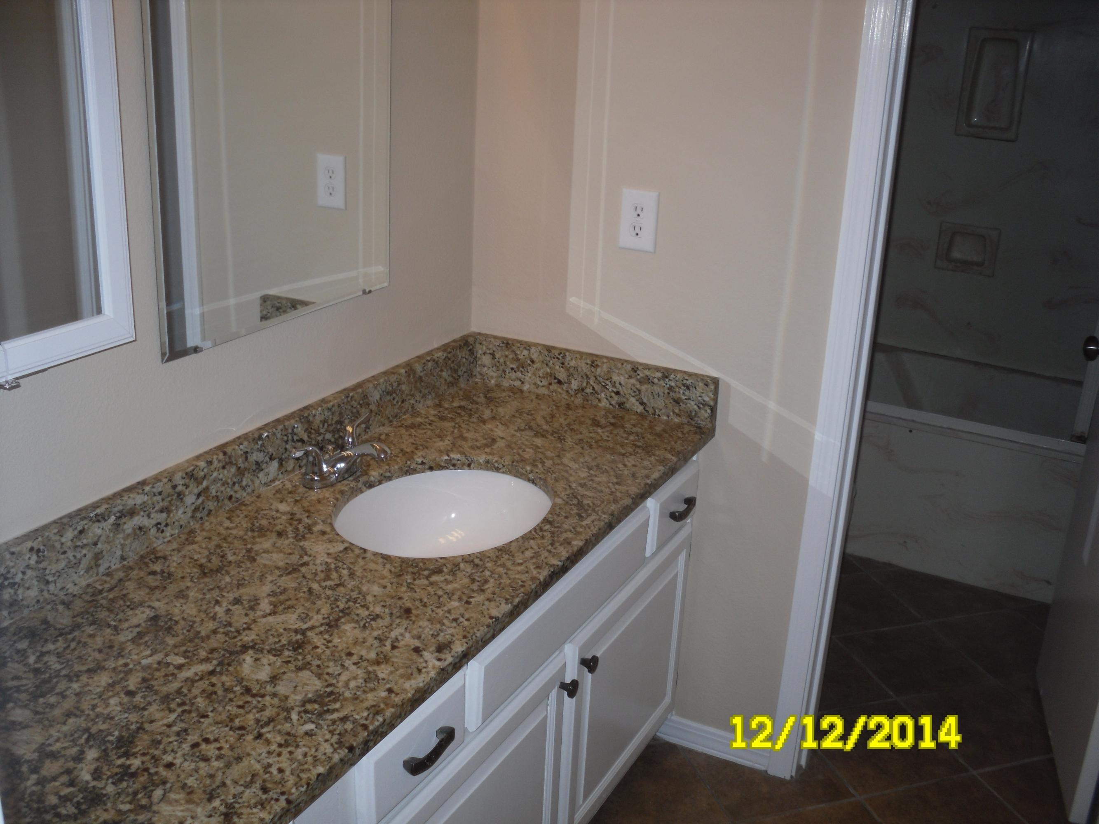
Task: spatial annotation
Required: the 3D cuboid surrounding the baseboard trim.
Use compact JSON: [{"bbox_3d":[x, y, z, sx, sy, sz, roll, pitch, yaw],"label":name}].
[{"bbox_3d":[0.368,0.739,2.486,0.262,0.064,0.015,12,22,25],"label":"baseboard trim"}]

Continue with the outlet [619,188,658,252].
[{"bbox_3d":[0.178,-0.378,2.201,0.078,0.121,0.010,12,22,25],"label":"outlet"}]

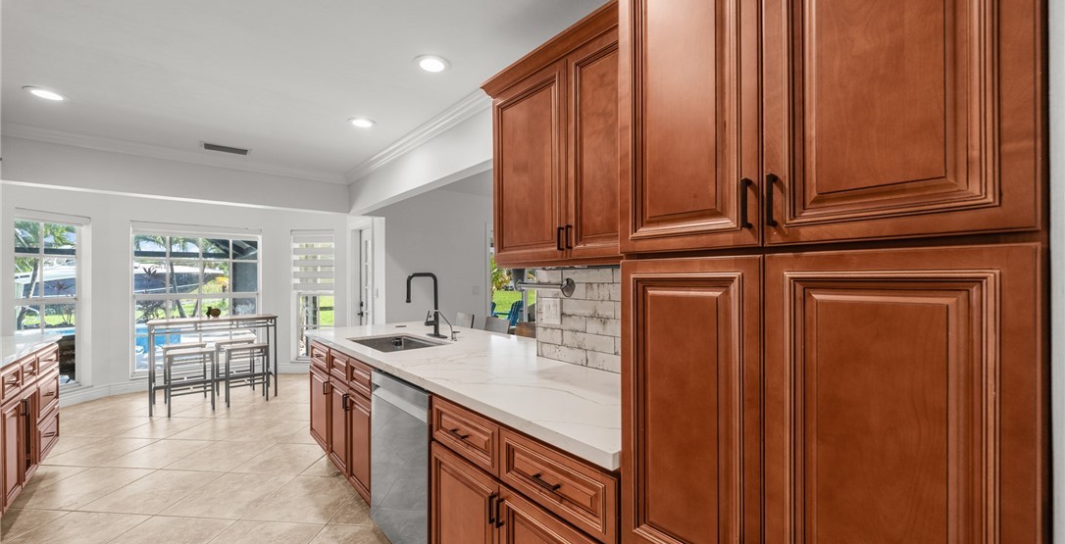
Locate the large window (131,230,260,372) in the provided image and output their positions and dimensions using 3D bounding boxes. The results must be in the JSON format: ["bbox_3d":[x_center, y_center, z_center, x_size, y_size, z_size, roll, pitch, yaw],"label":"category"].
[{"bbox_3d":[-4.135,0.339,4.772,1.198,1.665,0.110,2,-2,-43],"label":"large window"}]

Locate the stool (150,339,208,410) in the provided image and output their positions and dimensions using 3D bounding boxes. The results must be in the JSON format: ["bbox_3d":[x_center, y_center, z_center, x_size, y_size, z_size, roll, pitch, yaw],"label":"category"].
[{"bbox_3d":[-3.728,1.068,4.149,0.350,0.590,0.285,2,-2,-43],"label":"stool"}]

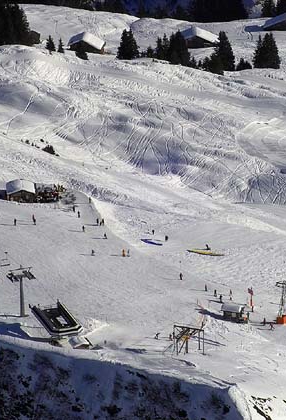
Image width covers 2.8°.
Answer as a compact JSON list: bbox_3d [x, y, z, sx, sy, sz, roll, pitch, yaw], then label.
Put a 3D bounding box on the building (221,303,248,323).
[{"bbox_3d":[23.069,25.918,1500.000,6.200,3.100,3.800,6,26,13],"label":"building"}]

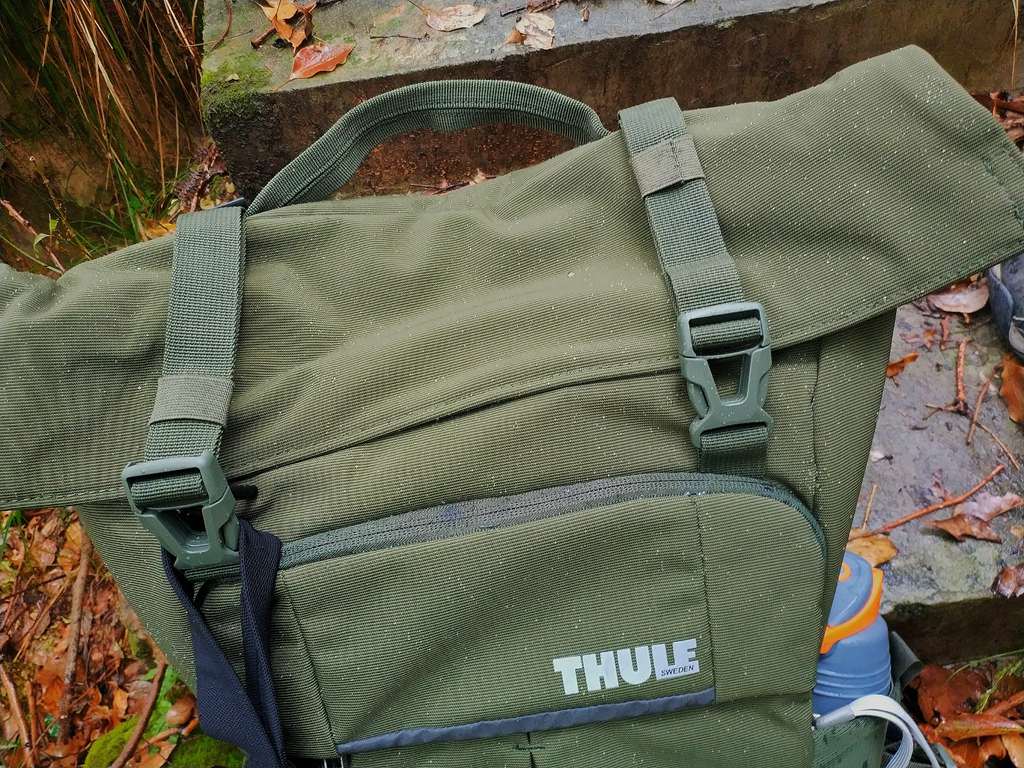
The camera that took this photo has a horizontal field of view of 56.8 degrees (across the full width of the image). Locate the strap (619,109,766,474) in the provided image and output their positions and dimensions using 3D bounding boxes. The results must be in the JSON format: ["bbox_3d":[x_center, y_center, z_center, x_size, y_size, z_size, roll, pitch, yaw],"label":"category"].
[{"bbox_3d":[0.071,-0.040,0.374,0.036,0.030,0.158,-10,80,-2],"label":"strap"}]

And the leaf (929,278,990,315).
[{"bbox_3d":[0.368,-0.077,0.775,0.053,0.012,0.038,1,51,9],"label":"leaf"}]

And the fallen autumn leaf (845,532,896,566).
[{"bbox_3d":[0.242,0.110,0.640,0.043,0.008,0.030,7,52,14],"label":"fallen autumn leaf"}]

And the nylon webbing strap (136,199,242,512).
[{"bbox_3d":[-0.124,-0.014,0.370,0.031,0.026,0.122,2,78,1],"label":"nylon webbing strap"}]

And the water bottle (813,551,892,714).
[{"bbox_3d":[0.206,0.200,0.590,0.062,0.200,0.062,-5,14,0],"label":"water bottle"}]

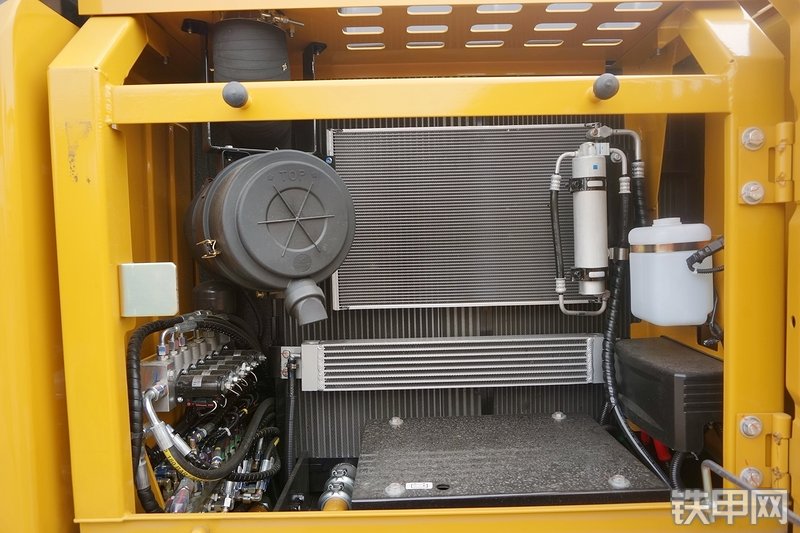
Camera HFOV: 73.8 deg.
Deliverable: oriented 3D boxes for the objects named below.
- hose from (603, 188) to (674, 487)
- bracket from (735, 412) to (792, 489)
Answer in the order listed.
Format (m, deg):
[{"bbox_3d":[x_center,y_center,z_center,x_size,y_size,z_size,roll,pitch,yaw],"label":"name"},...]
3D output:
[{"bbox_3d":[0.415,0.088,0.940,0.070,0.510,0.230,-1,2,0],"label":"hose"},{"bbox_3d":[0.515,0.257,0.750,0.070,0.108,0.028,-1,2,0],"label":"bracket"}]

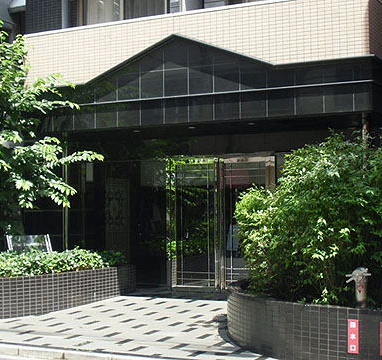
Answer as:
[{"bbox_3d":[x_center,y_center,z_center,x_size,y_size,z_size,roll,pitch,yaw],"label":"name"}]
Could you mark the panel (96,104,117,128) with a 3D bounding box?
[{"bbox_3d":[-1.320,-0.998,10.187,0.395,0.370,0.030,-2,-3,23],"label":"panel"}]

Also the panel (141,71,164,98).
[{"bbox_3d":[-0.588,-1.445,9.892,0.395,0.400,0.030,-2,-3,23],"label":"panel"}]

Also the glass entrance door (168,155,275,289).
[{"bbox_3d":[0.502,0.740,11.296,1.987,2.280,0.120,-2,-3,23],"label":"glass entrance door"}]

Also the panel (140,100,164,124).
[{"bbox_3d":[-0.584,-1.019,9.873,0.395,0.370,0.030,-2,-3,23],"label":"panel"}]

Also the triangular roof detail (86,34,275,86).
[{"bbox_3d":[-0.216,-1.866,9.822,3.081,0.621,0.220,-2,-2,23],"label":"triangular roof detail"}]

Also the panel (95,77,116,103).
[{"bbox_3d":[-1.325,-1.418,10.217,0.390,0.380,0.040,-2,-2,23],"label":"panel"}]

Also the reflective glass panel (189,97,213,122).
[{"bbox_3d":[0.155,-1.052,9.583,0.390,0.388,0.040,-2,-2,23],"label":"reflective glass panel"}]

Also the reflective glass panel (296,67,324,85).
[{"bbox_3d":[1.617,-1.438,8.908,0.388,0.268,0.050,-2,-3,23],"label":"reflective glass panel"}]

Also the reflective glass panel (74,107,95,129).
[{"bbox_3d":[-1.688,-0.988,10.343,0.395,0.370,0.030,-2,-3,23],"label":"reflective glass panel"}]

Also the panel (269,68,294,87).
[{"bbox_3d":[1.256,-1.429,9.130,0.390,0.256,0.040,-2,-2,23],"label":"panel"}]

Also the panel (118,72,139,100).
[{"bbox_3d":[-0.956,-1.435,10.048,0.395,0.400,0.030,-2,-3,23],"label":"panel"}]

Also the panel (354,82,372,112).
[{"bbox_3d":[2.276,-1.108,8.607,0.220,0.388,0.050,-2,-3,23],"label":"panel"}]

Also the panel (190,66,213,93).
[{"bbox_3d":[0.148,-1.466,9.579,0.395,0.400,0.030,-2,-3,23],"label":"panel"}]

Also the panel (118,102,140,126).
[{"bbox_3d":[-0.952,-1.008,10.030,0.395,0.370,0.030,-2,-3,23],"label":"panel"}]

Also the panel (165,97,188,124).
[{"bbox_3d":[-0.214,-1.041,9.738,0.390,0.388,0.040,-2,-2,23],"label":"panel"}]

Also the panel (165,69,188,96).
[{"bbox_3d":[-0.220,-1.457,9.752,0.390,0.396,0.040,-2,-2,23],"label":"panel"}]

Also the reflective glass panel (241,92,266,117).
[{"bbox_3d":[0.884,-1.065,9.210,0.376,0.392,0.050,-2,-3,23],"label":"reflective glass panel"}]

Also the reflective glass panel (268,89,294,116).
[{"bbox_3d":[1.260,-1.083,9.117,0.390,0.388,0.040,-2,-2,23],"label":"reflective glass panel"}]

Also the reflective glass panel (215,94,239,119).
[{"bbox_3d":[0.519,-1.055,9.369,0.380,0.392,0.050,-2,-3,23],"label":"reflective glass panel"}]

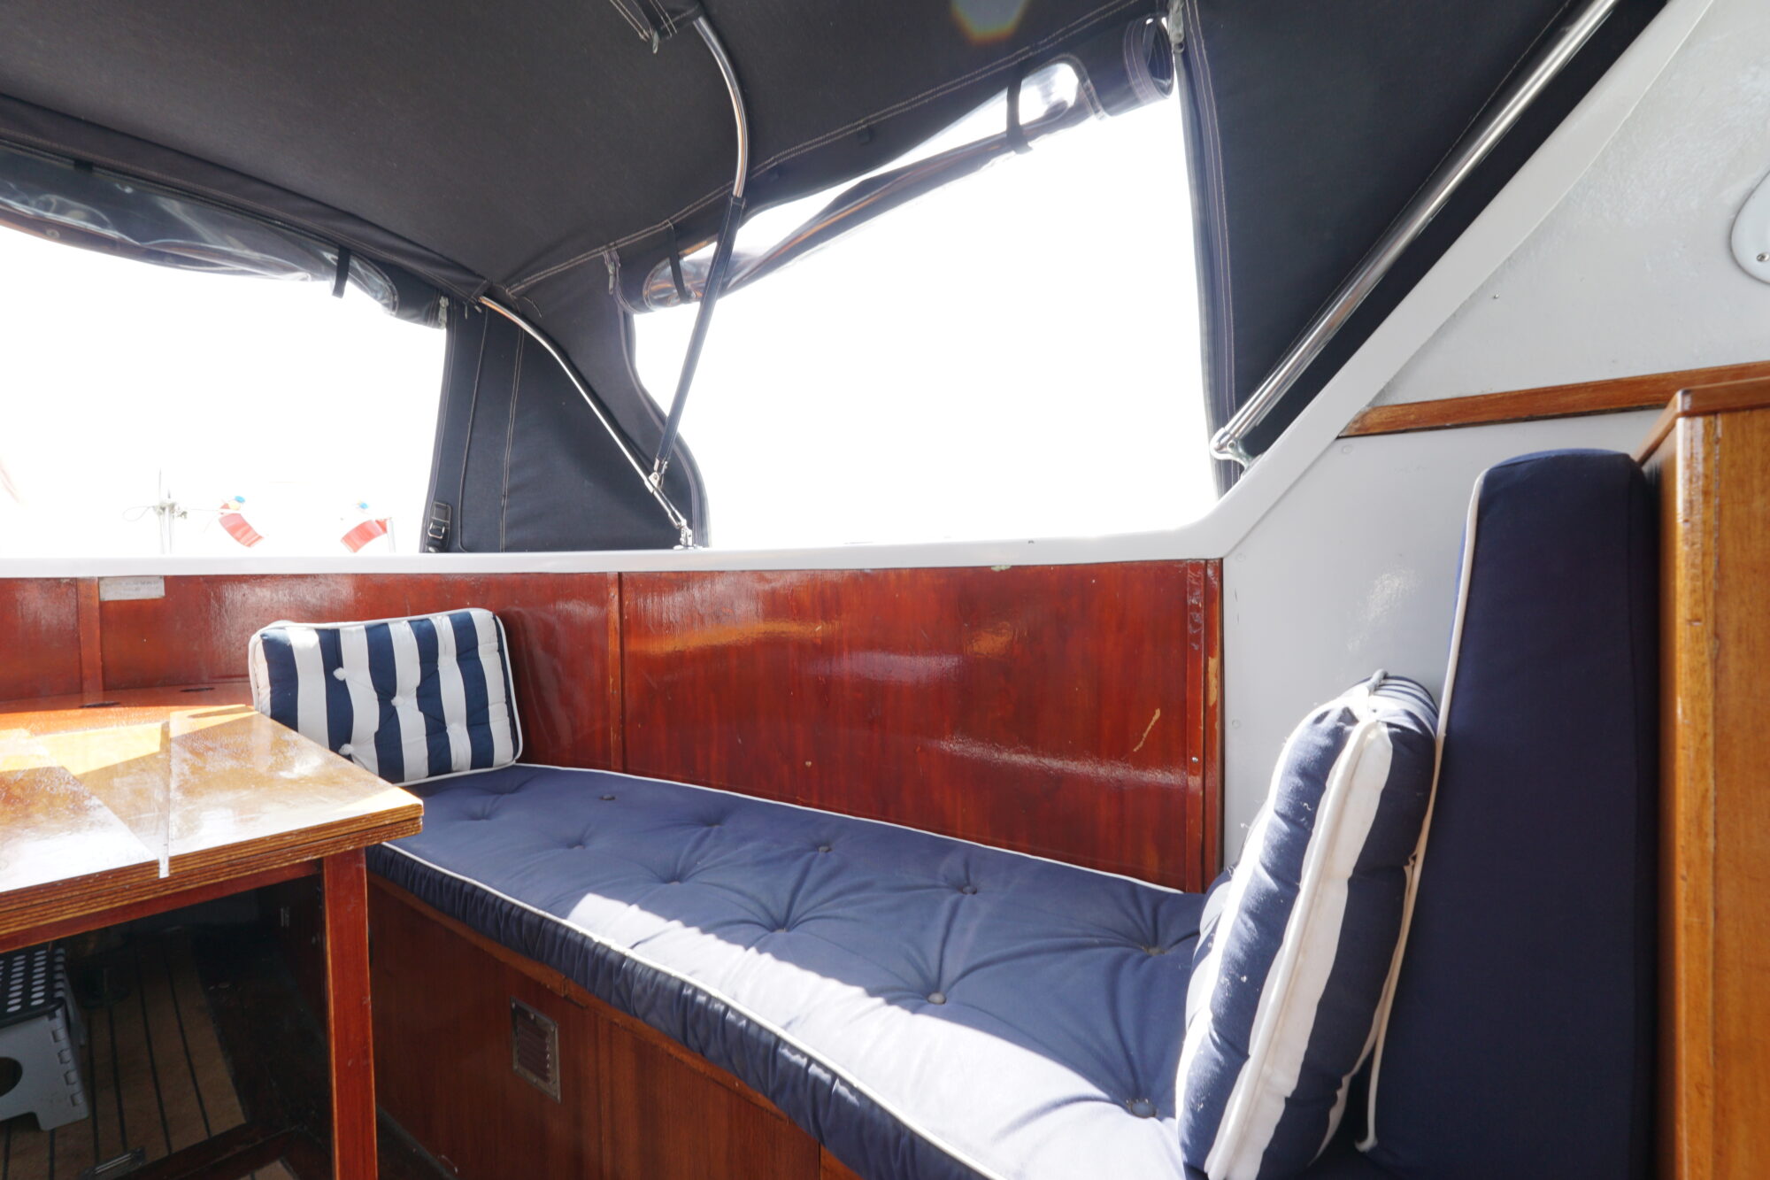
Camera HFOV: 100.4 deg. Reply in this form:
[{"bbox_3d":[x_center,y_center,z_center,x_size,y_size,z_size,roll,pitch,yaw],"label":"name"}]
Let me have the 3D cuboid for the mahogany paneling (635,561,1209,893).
[{"bbox_3d":[-0.069,0.213,1.467,1.362,0.515,0.050,0,0,32],"label":"mahogany paneling"}]

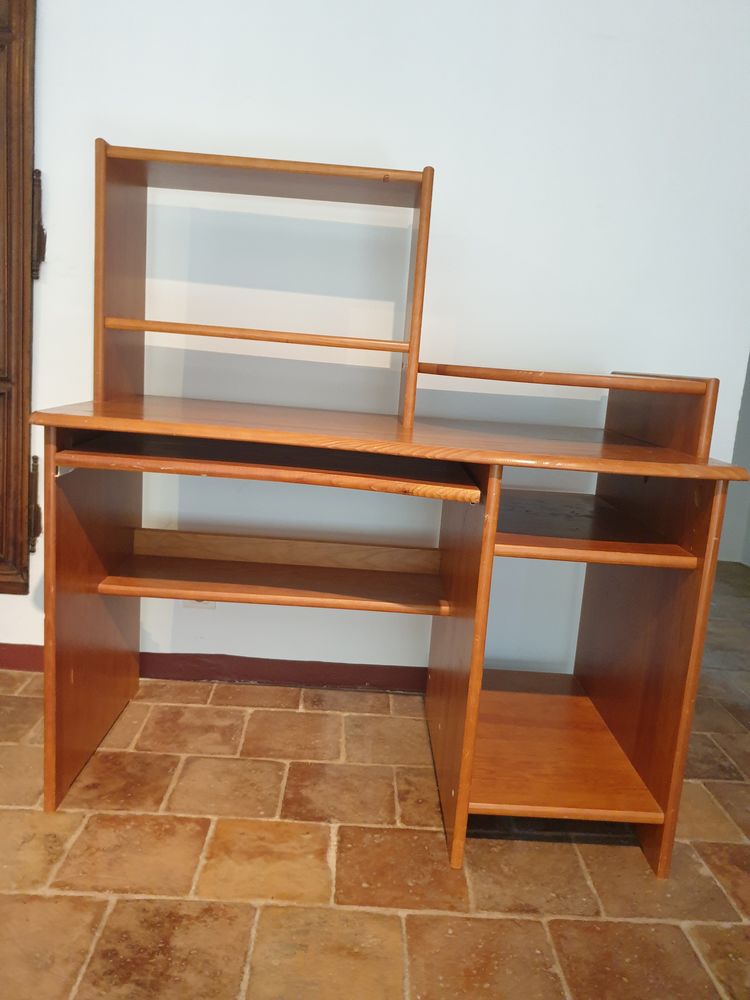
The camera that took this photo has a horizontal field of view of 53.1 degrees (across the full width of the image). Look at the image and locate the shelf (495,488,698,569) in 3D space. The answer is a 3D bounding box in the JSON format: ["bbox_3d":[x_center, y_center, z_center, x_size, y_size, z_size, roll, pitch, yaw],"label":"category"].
[{"bbox_3d":[0.365,0.043,1.538,0.343,0.018,0.578,4,10,-2],"label":"shelf"}]

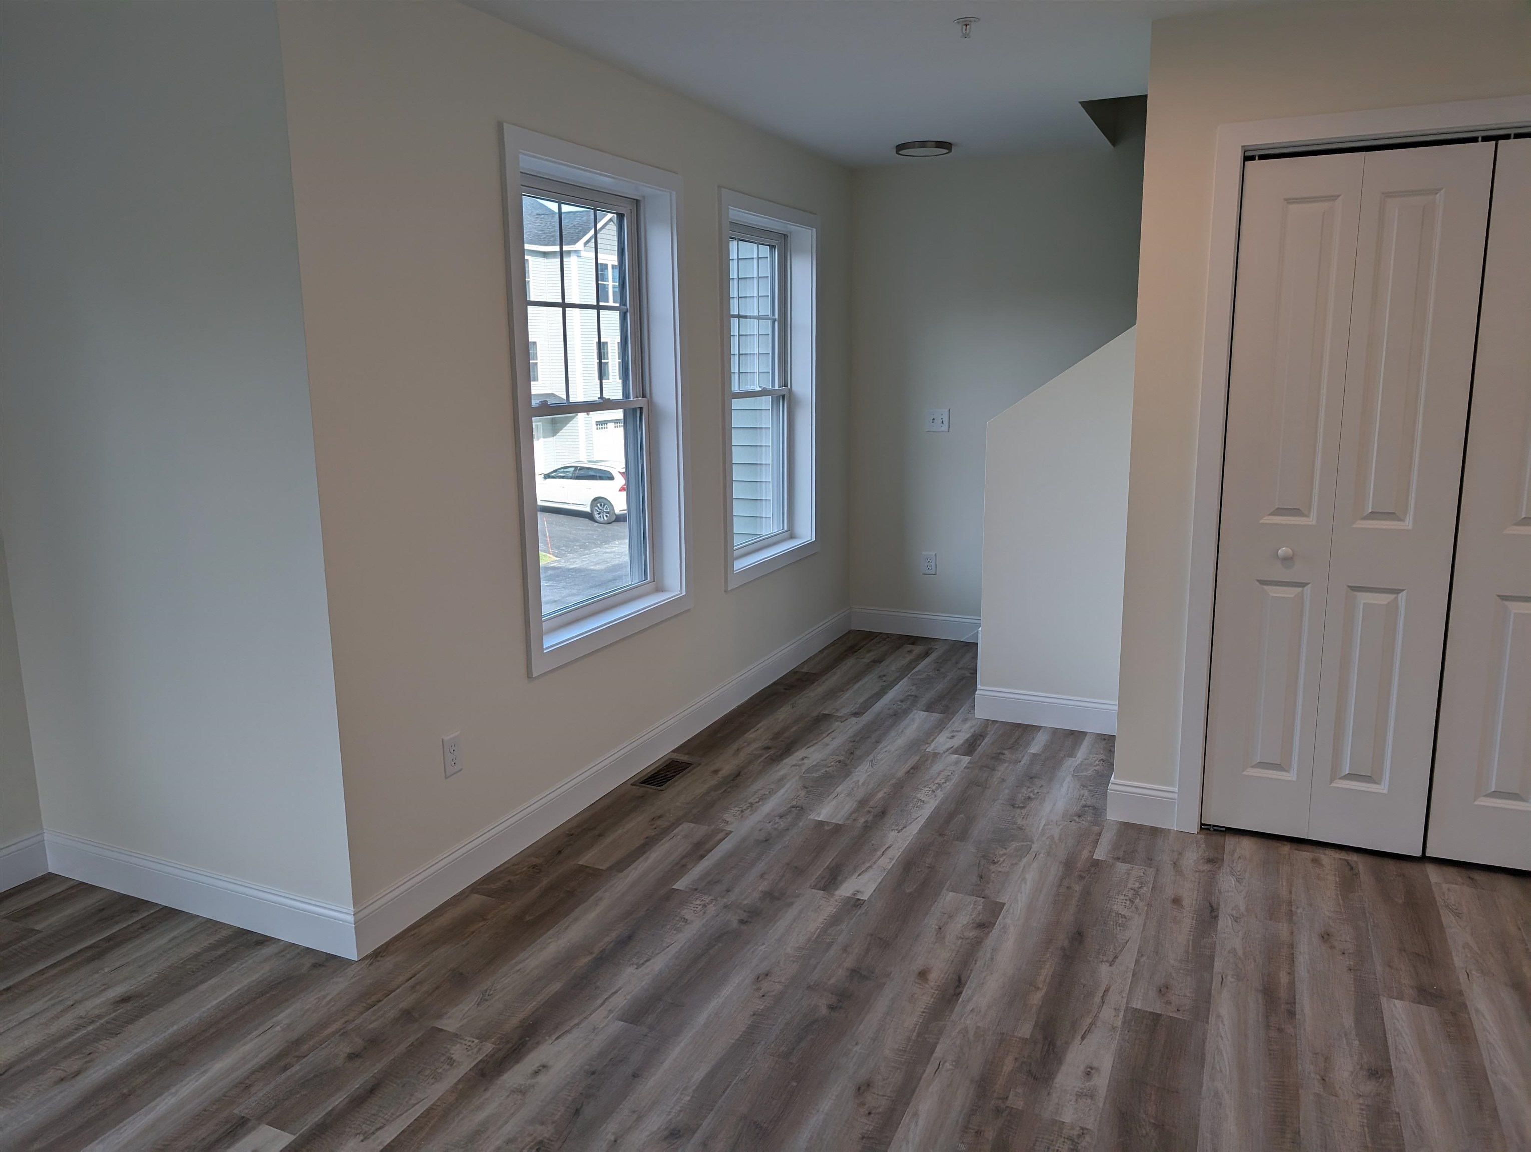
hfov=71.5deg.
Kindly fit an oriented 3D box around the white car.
[{"bbox_3d":[-5.447,-2.540,31.023,4.640,1.710,1.900,4,12,24],"label":"white car"}]

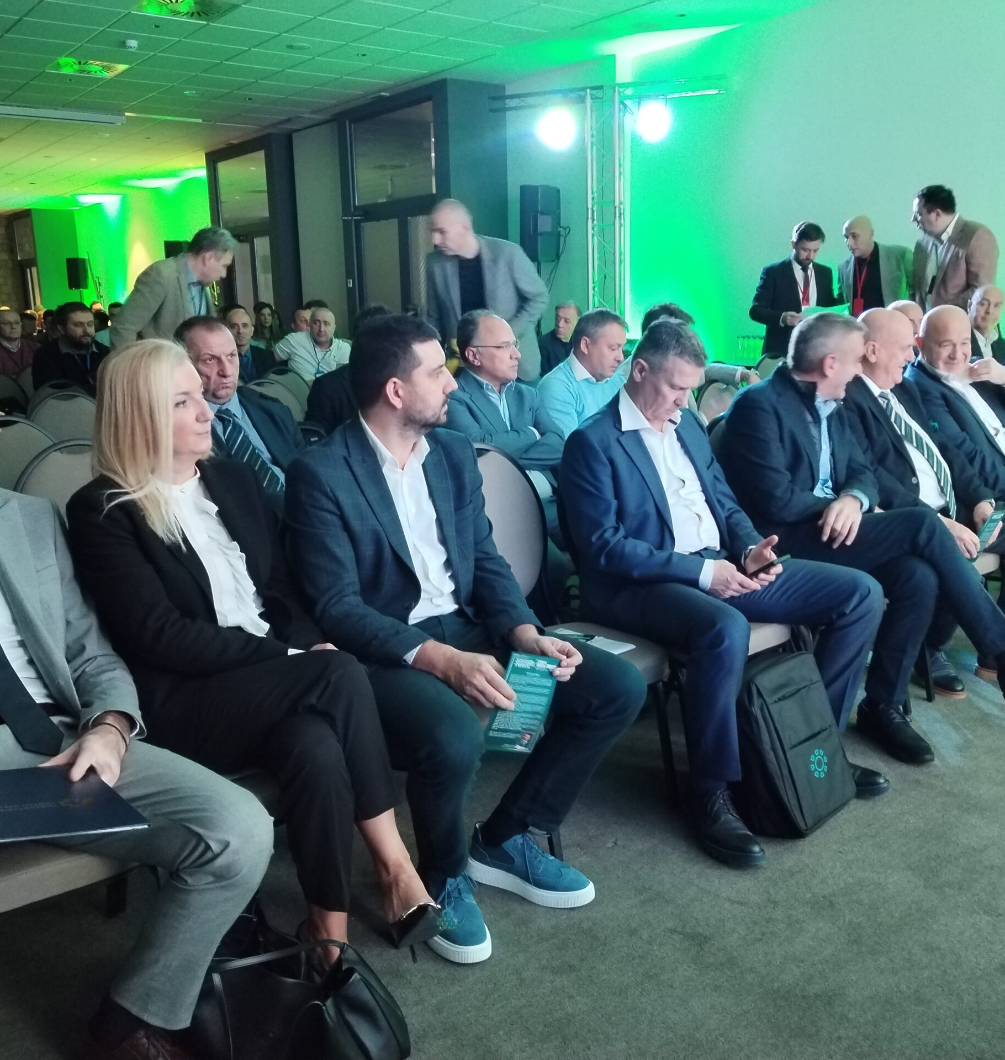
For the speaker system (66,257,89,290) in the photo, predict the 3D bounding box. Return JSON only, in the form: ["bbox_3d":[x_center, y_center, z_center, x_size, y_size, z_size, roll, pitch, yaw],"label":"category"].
[{"bbox_3d":[-7.843,-4.702,19.558,0.360,0.600,0.340,4,13,20],"label":"speaker system"}]

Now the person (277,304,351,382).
[{"bbox_3d":[-1.085,-0.677,6.575,0.600,1.362,0.780,-6,13,-20],"label":"person"}]

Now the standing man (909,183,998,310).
[{"bbox_3d":[2.455,-0.893,5.787,0.460,1.880,0.580,-4,12,-15],"label":"standing man"}]

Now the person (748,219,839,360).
[{"bbox_3d":[1.734,-0.923,6.384,0.500,1.785,0.340,-2,12,-3],"label":"person"}]

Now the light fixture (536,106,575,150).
[{"bbox_3d":[0.441,-3.308,8.750,0.300,0.320,0.260,2,12,14],"label":"light fixture"}]

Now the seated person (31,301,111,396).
[{"bbox_3d":[-2.360,-0.582,5.977,0.580,1.350,0.820,-10,15,-36],"label":"seated person"}]

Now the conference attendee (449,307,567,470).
[{"bbox_3d":[0.156,-0.148,3.906,0.580,1.280,0.850,-12,16,-41],"label":"conference attendee"}]

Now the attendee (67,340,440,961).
[{"bbox_3d":[-0.480,0.267,2.178,0.800,1.295,0.500,9,16,40],"label":"attendee"}]

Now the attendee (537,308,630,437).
[{"bbox_3d":[0.532,-0.207,4.181,0.560,1.270,0.850,-12,16,-41],"label":"attendee"}]

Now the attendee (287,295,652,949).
[{"bbox_3d":[-0.076,0.187,2.427,0.600,1.330,0.770,-11,15,-39],"label":"attendee"}]

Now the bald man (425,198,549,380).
[{"bbox_3d":[-0.048,-0.486,4.533,0.530,1.778,0.420,3,13,21],"label":"bald man"}]

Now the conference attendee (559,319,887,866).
[{"bbox_3d":[0.616,0.075,2.960,0.600,1.295,0.780,-12,16,-41],"label":"conference attendee"}]

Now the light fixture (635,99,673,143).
[{"bbox_3d":[1.207,-3.276,8.500,0.300,0.320,0.260,2,12,18],"label":"light fixture"}]

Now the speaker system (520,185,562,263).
[{"bbox_3d":[0.308,-2.507,8.700,0.330,0.630,0.360,-1,12,3],"label":"speaker system"}]

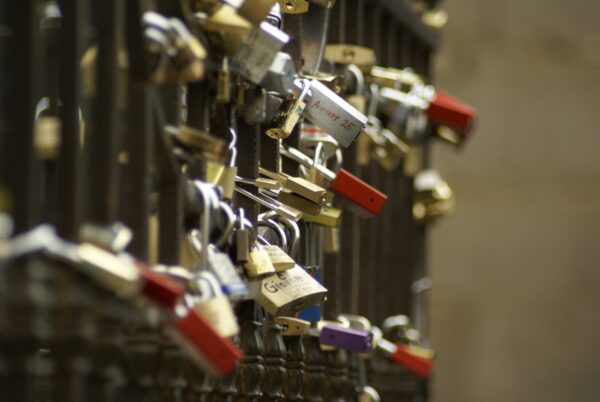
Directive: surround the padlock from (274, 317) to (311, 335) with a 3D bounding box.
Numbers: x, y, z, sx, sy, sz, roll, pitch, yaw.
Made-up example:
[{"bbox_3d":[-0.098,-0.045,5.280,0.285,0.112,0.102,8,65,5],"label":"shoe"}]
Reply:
[{"bbox_3d":[-0.007,0.103,3.120,0.036,0.013,0.052,9,6,3],"label":"padlock"}]

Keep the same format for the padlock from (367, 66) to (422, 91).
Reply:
[{"bbox_3d":[0.088,-0.113,3.450,0.052,0.015,0.034,13,6,-12],"label":"padlock"}]

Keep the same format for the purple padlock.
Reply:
[{"bbox_3d":[0.042,0.118,3.200,0.054,0.016,0.042,11,3,-2],"label":"purple padlock"}]

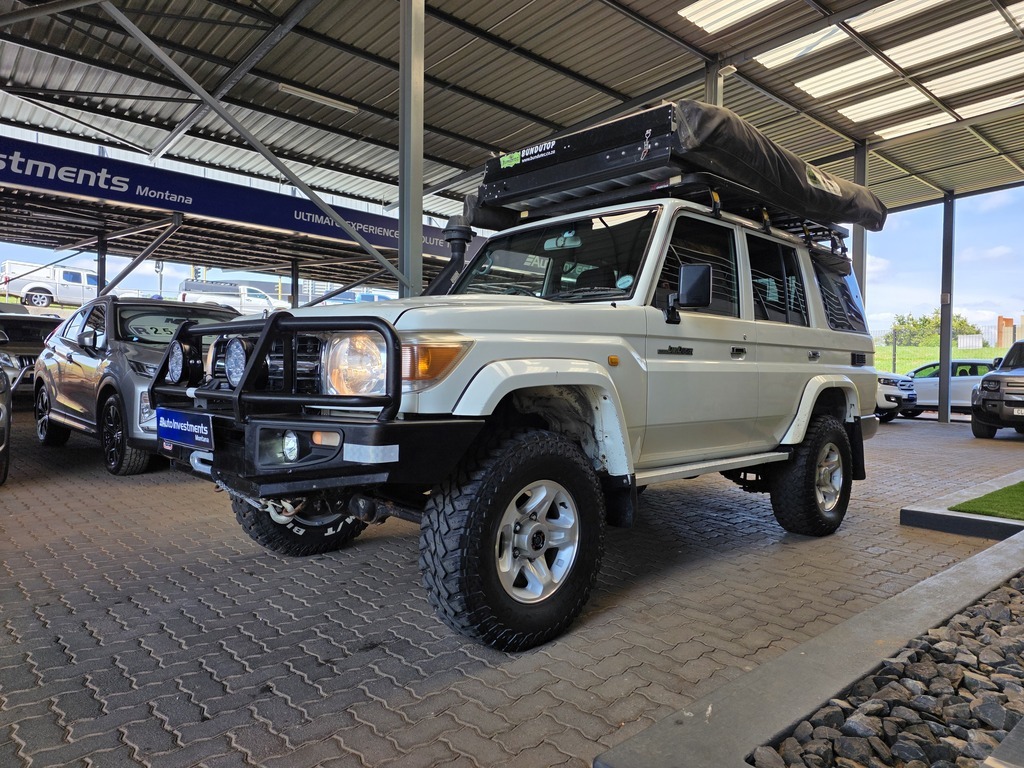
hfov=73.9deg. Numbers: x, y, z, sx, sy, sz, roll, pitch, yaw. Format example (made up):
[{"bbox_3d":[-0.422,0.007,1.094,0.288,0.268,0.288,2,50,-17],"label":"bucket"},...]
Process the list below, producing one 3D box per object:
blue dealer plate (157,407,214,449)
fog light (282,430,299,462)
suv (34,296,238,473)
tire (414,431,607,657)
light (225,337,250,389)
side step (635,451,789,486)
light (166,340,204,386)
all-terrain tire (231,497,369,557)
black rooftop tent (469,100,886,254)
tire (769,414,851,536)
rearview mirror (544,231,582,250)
[{"bbox_3d":[-1.199,0.156,2.471,0.020,0.117,0.587,0,1,-43],"label":"blue dealer plate"},{"bbox_3d":[-0.705,0.204,2.236,0.055,0.104,0.100,0,1,-43],"label":"fog light"},{"bbox_3d":[-3.753,-0.090,7.426,4.405,1.685,1.805,2,1,45],"label":"suv"},{"bbox_3d":[0.024,0.563,2.515,0.268,0.770,0.775,2,1,45],"label":"tire"},{"bbox_3d":[-0.887,-0.070,2.284,0.090,0.170,0.170,1,1,-45],"label":"light"},{"bbox_3d":[0.978,0.408,3.374,1.500,0.060,0.150,1,1,-45],"label":"side step"},{"bbox_3d":[-1.329,-0.085,2.773,0.088,0.183,0.180,0,1,-43],"label":"light"},{"bbox_3d":[-1.091,0.538,3.724,0.800,0.800,0.270,0,1,-43],"label":"all-terrain tire"},{"bbox_3d":[1.224,-1.189,4.731,2.610,0.480,1.740,0,1,-43],"label":"black rooftop tent"},{"bbox_3d":[1.961,0.594,4.439,0.775,0.770,0.268,1,1,-45],"label":"tire"},{"bbox_3d":[0.289,-0.803,3.814,0.225,0.085,0.065,1,0,27],"label":"rearview mirror"}]

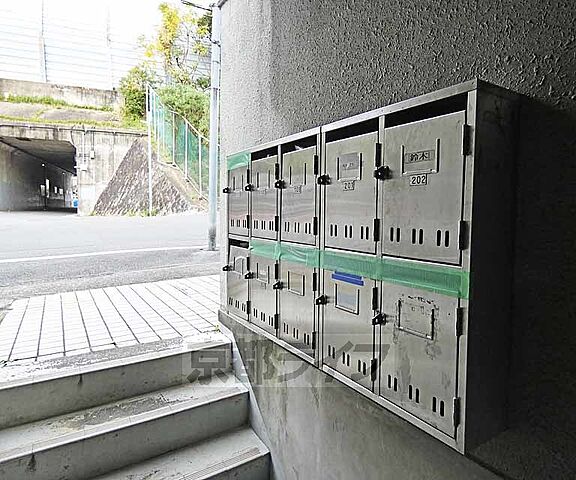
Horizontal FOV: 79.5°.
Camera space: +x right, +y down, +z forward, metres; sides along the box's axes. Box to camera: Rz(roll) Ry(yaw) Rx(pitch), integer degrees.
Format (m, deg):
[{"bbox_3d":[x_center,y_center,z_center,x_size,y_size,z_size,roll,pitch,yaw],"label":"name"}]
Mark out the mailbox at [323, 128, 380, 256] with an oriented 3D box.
[{"bbox_3d":[0.221,-0.133,0.947,0.152,0.321,0.210,-3,6,-34],"label":"mailbox"}]

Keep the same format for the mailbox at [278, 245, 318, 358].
[{"bbox_3d":[0.100,0.191,1.190,0.173,0.335,0.204,-3,6,-34],"label":"mailbox"}]

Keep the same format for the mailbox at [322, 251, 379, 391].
[{"bbox_3d":[0.233,0.208,0.995,0.173,0.335,0.206,-3,6,-34],"label":"mailbox"}]

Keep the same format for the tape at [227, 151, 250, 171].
[{"bbox_3d":[-0.219,-0.347,1.521,0.010,0.058,0.222,-3,6,-34],"label":"tape"}]

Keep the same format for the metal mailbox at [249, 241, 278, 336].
[{"bbox_3d":[-0.032,0.174,1.353,0.152,0.333,0.214,-3,6,-34],"label":"metal mailbox"}]

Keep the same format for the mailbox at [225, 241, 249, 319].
[{"bbox_3d":[-0.151,0.159,1.530,0.152,0.333,0.204,-3,6,-34],"label":"mailbox"}]

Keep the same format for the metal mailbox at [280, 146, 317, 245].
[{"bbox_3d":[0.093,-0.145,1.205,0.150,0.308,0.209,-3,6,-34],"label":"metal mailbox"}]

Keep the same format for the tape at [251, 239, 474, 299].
[{"bbox_3d":[0.103,0.059,1.077,0.010,0.056,0.929,-3,6,-34],"label":"tape"}]

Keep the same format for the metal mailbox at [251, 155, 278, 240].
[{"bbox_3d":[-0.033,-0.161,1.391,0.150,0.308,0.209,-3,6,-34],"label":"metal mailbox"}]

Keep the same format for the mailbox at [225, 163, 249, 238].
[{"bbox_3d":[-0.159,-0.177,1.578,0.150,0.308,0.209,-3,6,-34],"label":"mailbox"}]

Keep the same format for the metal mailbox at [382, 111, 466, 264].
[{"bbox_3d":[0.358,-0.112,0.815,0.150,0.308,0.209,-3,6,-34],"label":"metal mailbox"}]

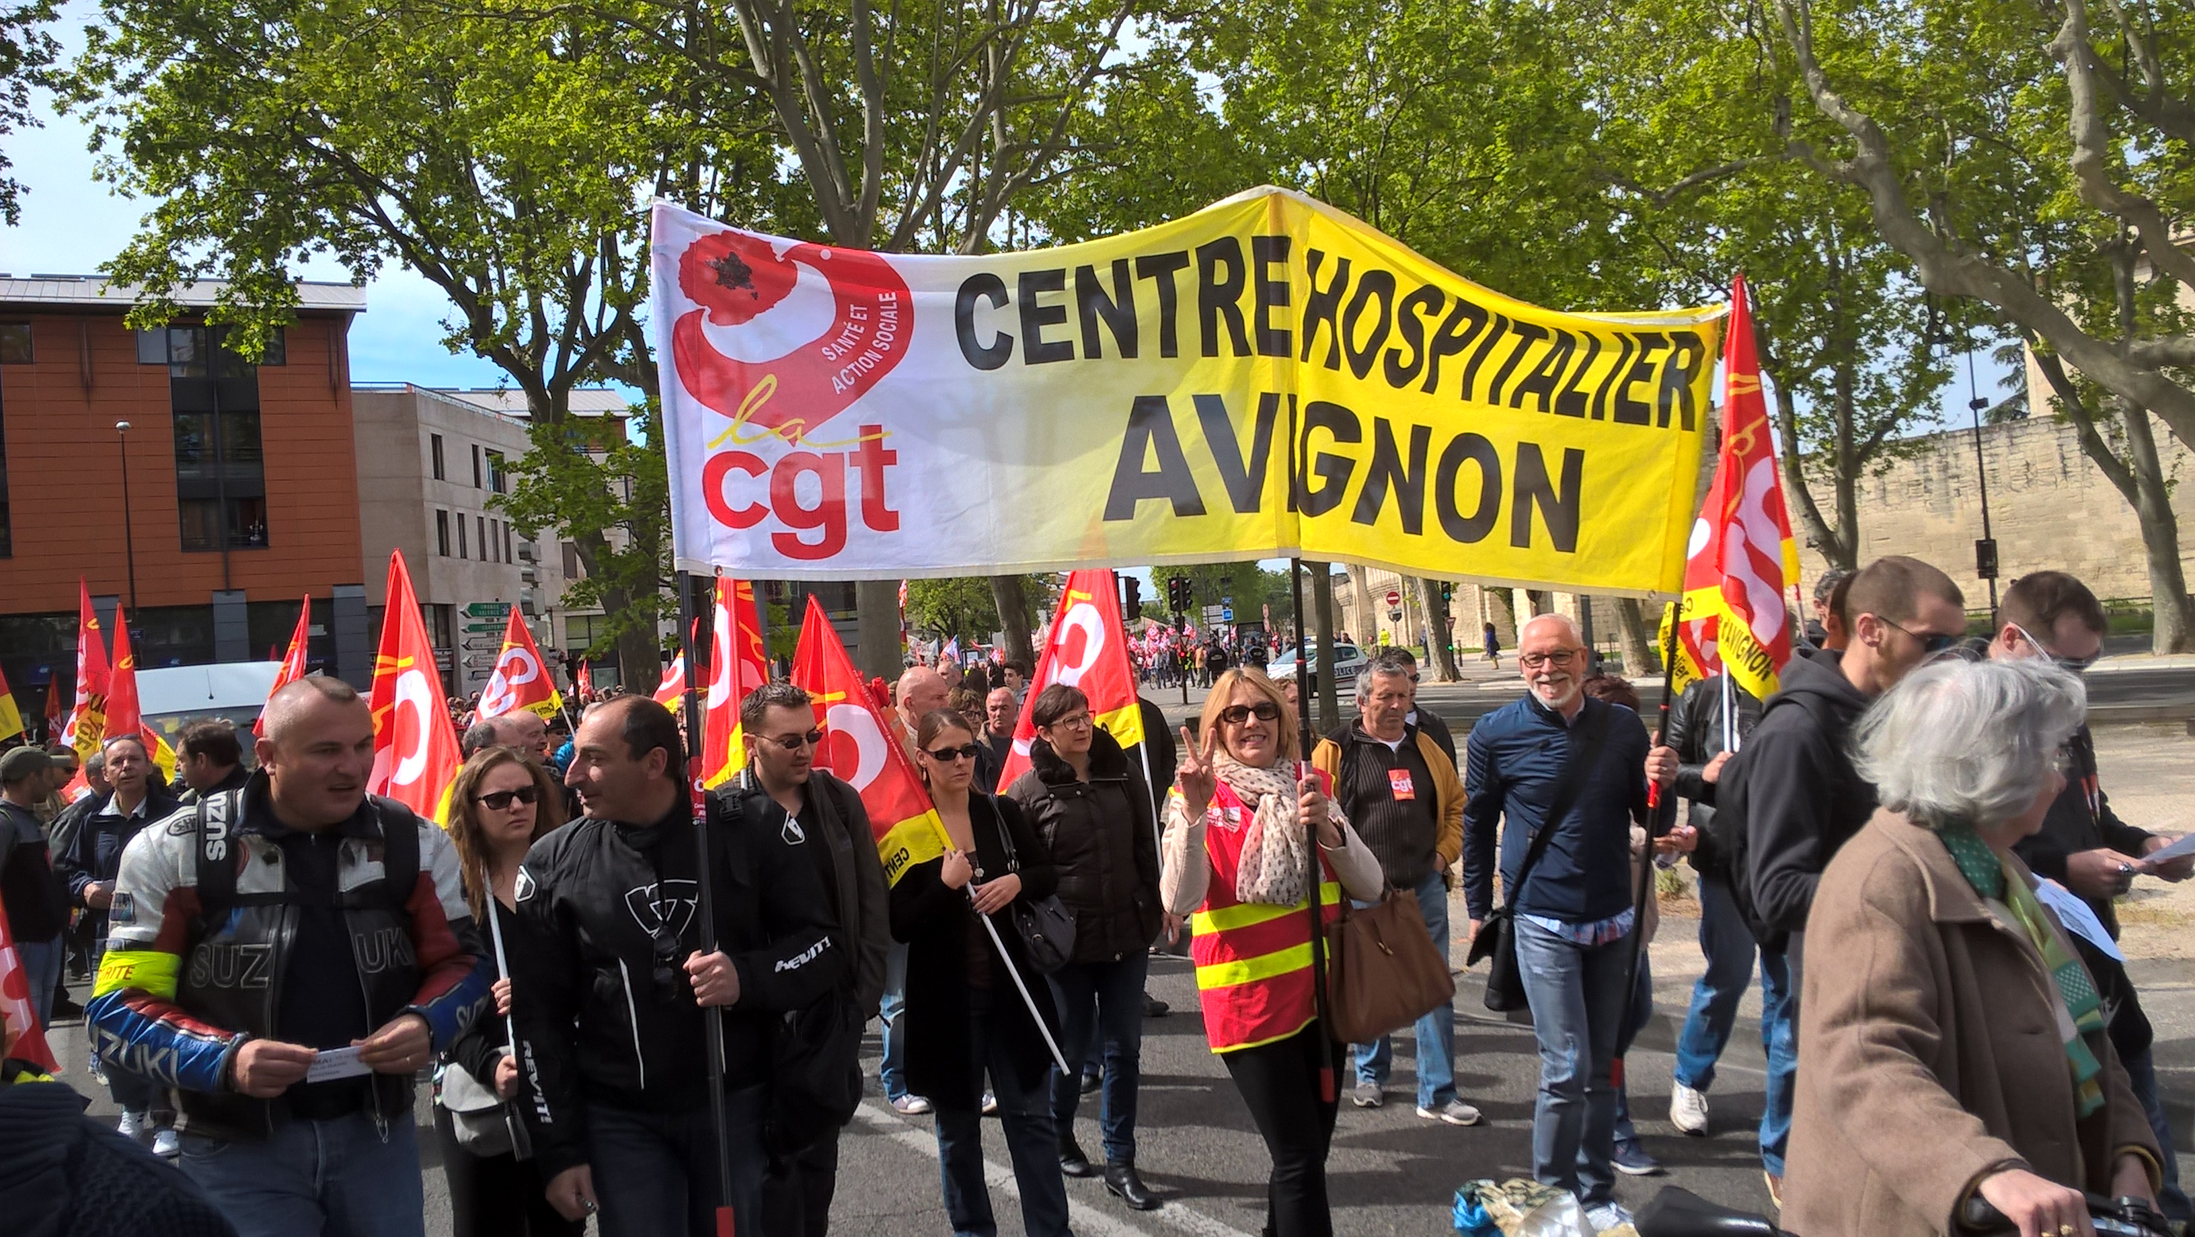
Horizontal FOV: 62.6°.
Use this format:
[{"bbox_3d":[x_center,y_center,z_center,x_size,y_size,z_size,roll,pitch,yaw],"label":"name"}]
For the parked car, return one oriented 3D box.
[{"bbox_3d":[6.397,1.531,52.000,1.750,1.480,4.150,-5,-1,30],"label":"parked car"}]

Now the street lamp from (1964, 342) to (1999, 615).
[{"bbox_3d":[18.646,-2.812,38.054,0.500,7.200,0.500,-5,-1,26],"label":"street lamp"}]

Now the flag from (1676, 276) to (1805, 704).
[{"bbox_3d":[1.893,-0.389,5.350,0.400,1.300,0.300,-5,-1,12],"label":"flag"}]

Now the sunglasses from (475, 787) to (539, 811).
[{"bbox_3d":[-1.436,0.441,4.400,0.145,0.045,0.130,-4,-1,-33],"label":"sunglasses"}]

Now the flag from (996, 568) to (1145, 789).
[{"bbox_3d":[-0.092,0.165,5.900,0.500,0.930,0.250,-5,-1,0],"label":"flag"}]

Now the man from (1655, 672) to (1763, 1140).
[{"bbox_3d":[1.927,0.781,5.498,0.550,1.740,0.450,-5,-1,17],"label":"man"}]

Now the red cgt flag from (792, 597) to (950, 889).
[{"bbox_3d":[-0.652,0.361,5.100,0.500,0.880,0.270,-5,-1,0],"label":"red cgt flag"}]

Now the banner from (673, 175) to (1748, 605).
[{"bbox_3d":[0.431,-0.486,4.186,2.830,0.920,0.270,-4,-1,-28],"label":"banner"}]

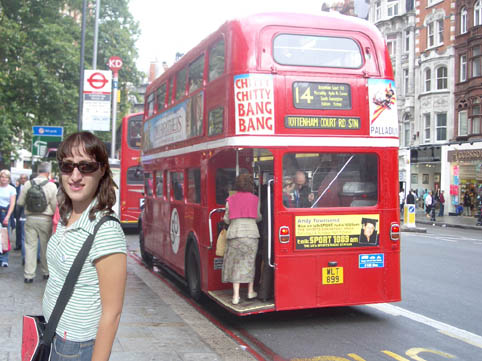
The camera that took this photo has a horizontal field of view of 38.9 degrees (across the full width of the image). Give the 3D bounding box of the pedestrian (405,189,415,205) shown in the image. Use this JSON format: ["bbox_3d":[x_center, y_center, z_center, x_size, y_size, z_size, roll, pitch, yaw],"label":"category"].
[{"bbox_3d":[10.813,1.435,43.500,0.520,1.740,0.380,1,-1,-11],"label":"pedestrian"}]

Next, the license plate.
[{"bbox_3d":[1.241,1.288,9.188,0.300,0.238,0.020,0,0,-17],"label":"license plate"}]

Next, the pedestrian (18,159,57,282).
[{"bbox_3d":[-3.074,0.619,10.300,0.600,1.790,0.460,1,-1,-9],"label":"pedestrian"}]

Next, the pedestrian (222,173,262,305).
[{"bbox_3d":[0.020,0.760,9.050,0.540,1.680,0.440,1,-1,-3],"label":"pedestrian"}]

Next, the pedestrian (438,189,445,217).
[{"bbox_3d":[13.245,1.538,45.000,0.480,1.720,0.360,1,-1,-34],"label":"pedestrian"}]

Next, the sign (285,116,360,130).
[{"bbox_3d":[1.101,-0.772,9.175,1.090,0.148,0.040,0,0,-17],"label":"sign"}]

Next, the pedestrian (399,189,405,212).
[{"bbox_3d":[10.474,1.416,44.500,0.500,1.720,0.380,1,-1,-11],"label":"pedestrian"}]

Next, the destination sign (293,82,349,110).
[{"bbox_3d":[1.090,-1.131,9.173,0.850,0.350,0.040,0,0,-17],"label":"destination sign"}]

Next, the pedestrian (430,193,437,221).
[{"bbox_3d":[11.998,1.589,42.500,0.480,1.700,0.380,0,-1,40],"label":"pedestrian"}]

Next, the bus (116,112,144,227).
[{"bbox_3d":[-4.472,-0.200,30.300,2.500,4.350,10.300,1,-1,-15],"label":"bus"}]

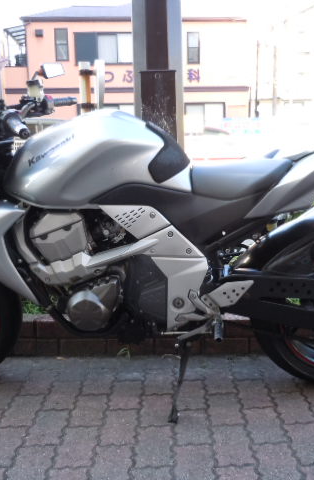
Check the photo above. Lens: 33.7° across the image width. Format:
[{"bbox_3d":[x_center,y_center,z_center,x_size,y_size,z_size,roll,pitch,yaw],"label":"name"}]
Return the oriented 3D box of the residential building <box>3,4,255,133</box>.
[{"bbox_3d":[-1.450,-6.292,22.308,9.000,7.700,8.000,-2,8,-5],"label":"residential building"}]

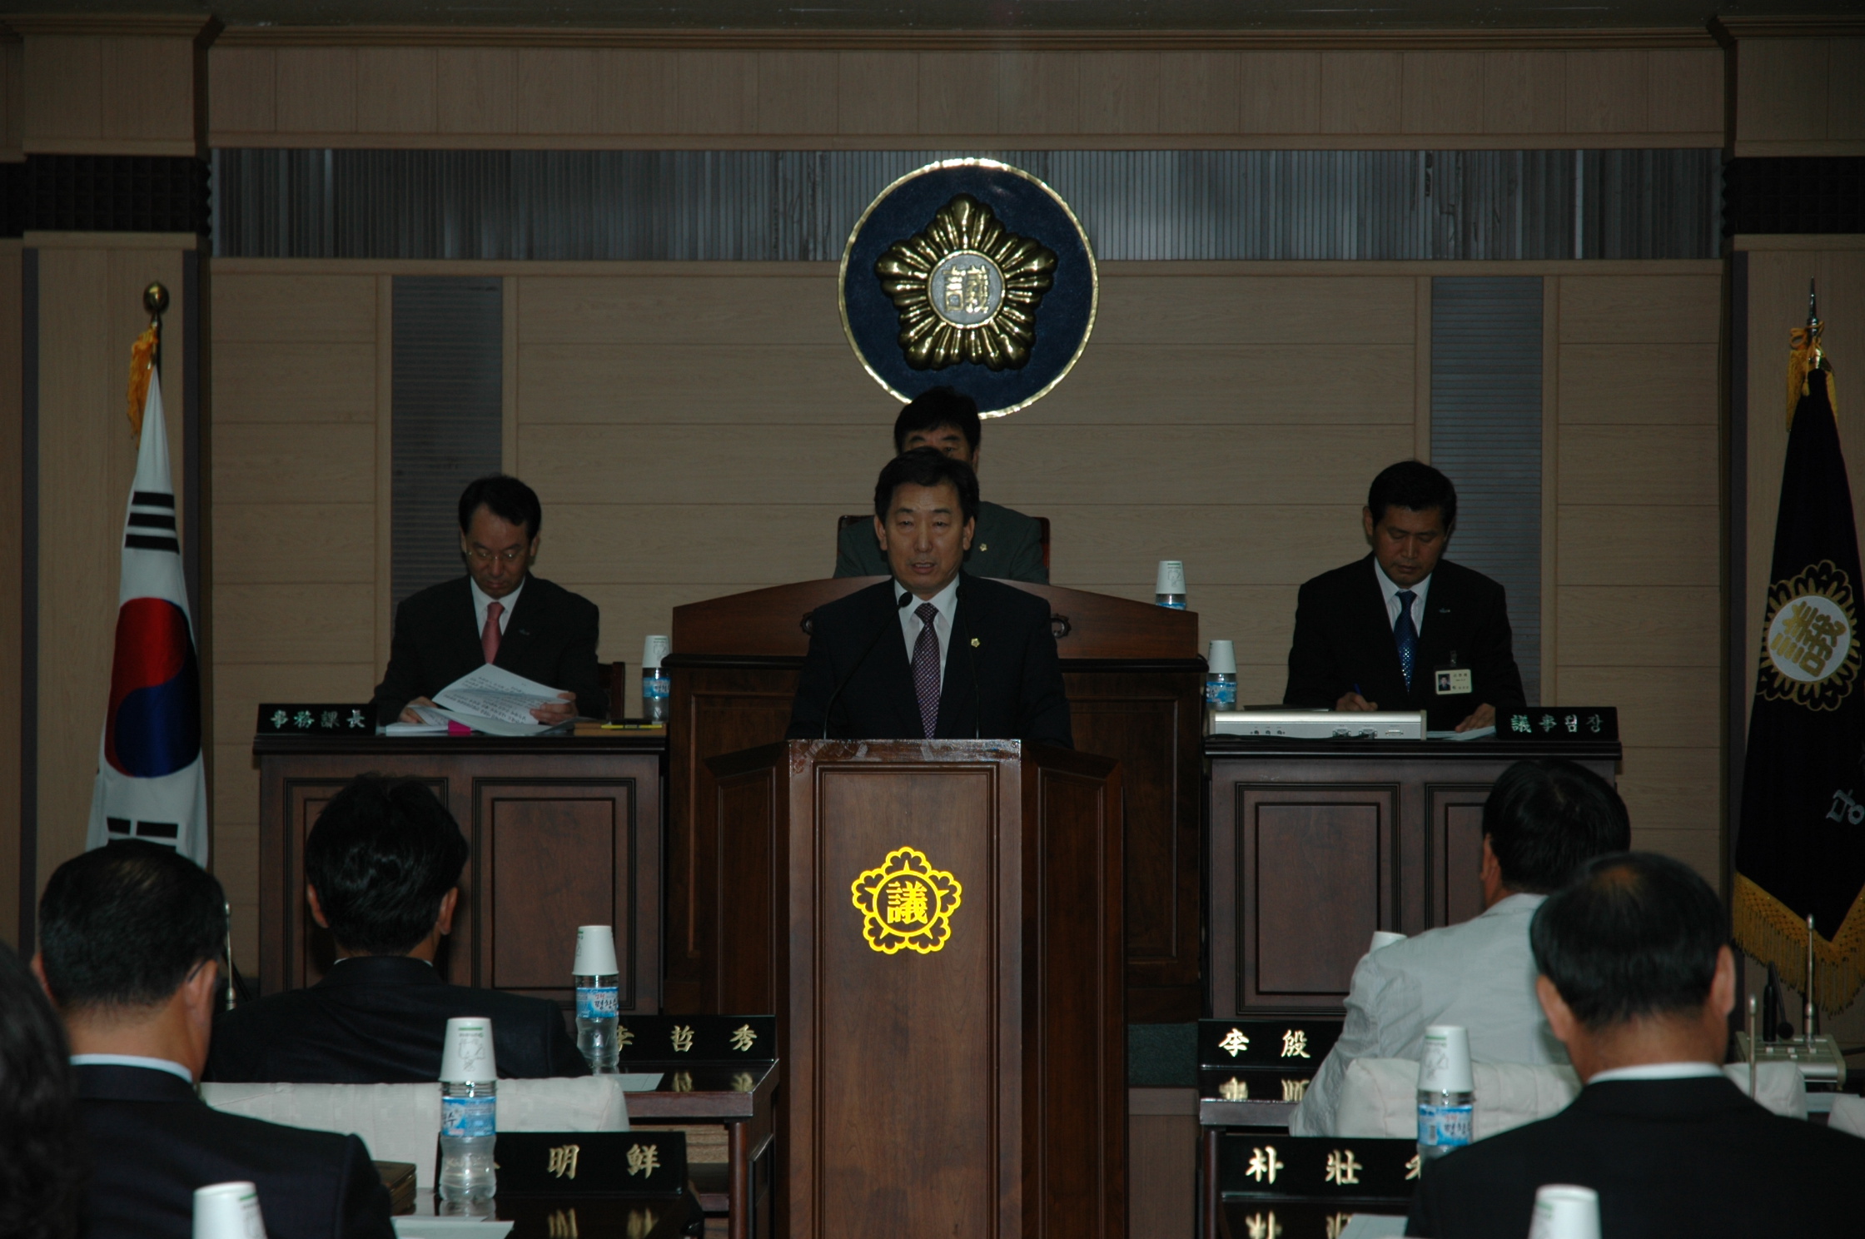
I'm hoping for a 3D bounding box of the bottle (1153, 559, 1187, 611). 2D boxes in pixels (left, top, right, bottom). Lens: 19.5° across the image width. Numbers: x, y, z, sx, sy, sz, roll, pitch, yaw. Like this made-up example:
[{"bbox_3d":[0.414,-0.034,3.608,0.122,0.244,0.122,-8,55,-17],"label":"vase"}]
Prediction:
[{"bbox_3d":[0.556,-0.029,12.600,0.068,0.214,0.068,0,1,2],"label":"bottle"}]

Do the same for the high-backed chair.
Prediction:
[{"bbox_3d":[0.025,0.248,13.150,0.590,1.040,0.650,0,1,2],"label":"high-backed chair"}]

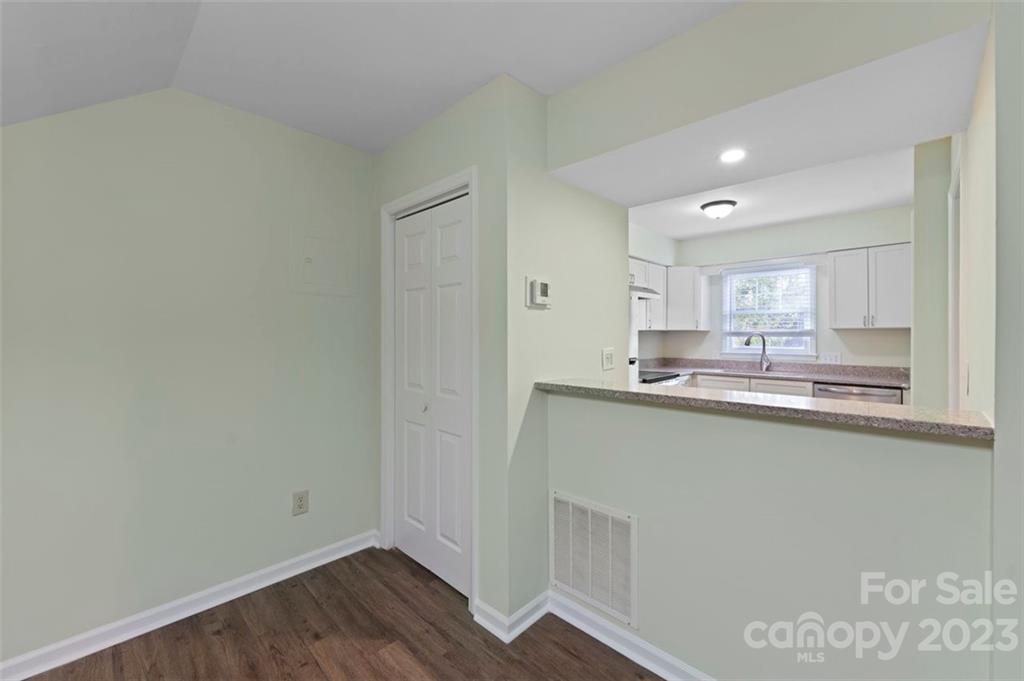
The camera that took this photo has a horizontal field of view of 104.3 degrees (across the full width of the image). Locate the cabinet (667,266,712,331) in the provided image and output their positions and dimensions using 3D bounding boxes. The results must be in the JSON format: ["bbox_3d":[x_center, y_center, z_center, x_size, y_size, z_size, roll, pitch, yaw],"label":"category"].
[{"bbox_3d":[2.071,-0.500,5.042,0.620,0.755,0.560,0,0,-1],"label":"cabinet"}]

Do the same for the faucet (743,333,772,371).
[{"bbox_3d":[2.790,0.144,4.490,0.280,0.420,0.100,0,0,-14],"label":"faucet"}]

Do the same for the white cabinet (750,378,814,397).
[{"bbox_3d":[2.984,0.857,4.330,0.556,0.860,0.600,0,0,44],"label":"white cabinet"}]

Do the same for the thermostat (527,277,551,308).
[{"bbox_3d":[0.138,-0.221,1.837,0.037,0.142,0.178,0,1,44],"label":"thermostat"}]

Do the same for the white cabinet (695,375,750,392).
[{"bbox_3d":[2.498,0.828,4.569,0.550,0.860,0.600,0,1,44],"label":"white cabinet"}]

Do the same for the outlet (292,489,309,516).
[{"bbox_3d":[-1.162,0.898,2.190,0.010,0.121,0.080,0,0,44],"label":"outlet"}]

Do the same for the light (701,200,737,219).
[{"bbox_3d":[1.852,-1.165,3.552,0.295,0.145,0.295,0,0,44],"label":"light"}]

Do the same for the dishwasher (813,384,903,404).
[{"bbox_3d":[3.292,0.839,3.791,0.603,0.860,0.610,0,1,44],"label":"dishwasher"}]

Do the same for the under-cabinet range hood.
[{"bbox_3d":[1.262,-0.545,4.397,0.460,0.150,0.760,0,0,44],"label":"under-cabinet range hood"}]

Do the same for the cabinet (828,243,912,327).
[{"bbox_3d":[3.565,-0.507,3.975,0.592,0.778,0.330,0,0,44],"label":"cabinet"}]

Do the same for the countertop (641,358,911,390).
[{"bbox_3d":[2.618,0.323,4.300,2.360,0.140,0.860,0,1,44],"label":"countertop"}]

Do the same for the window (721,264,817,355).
[{"bbox_3d":[2.997,-0.333,4.710,0.977,1.030,0.080,0,0,44],"label":"window"}]

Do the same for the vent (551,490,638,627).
[{"bbox_3d":[0.344,0.925,1.732,0.442,0.447,0.015,0,0,44],"label":"vent"}]

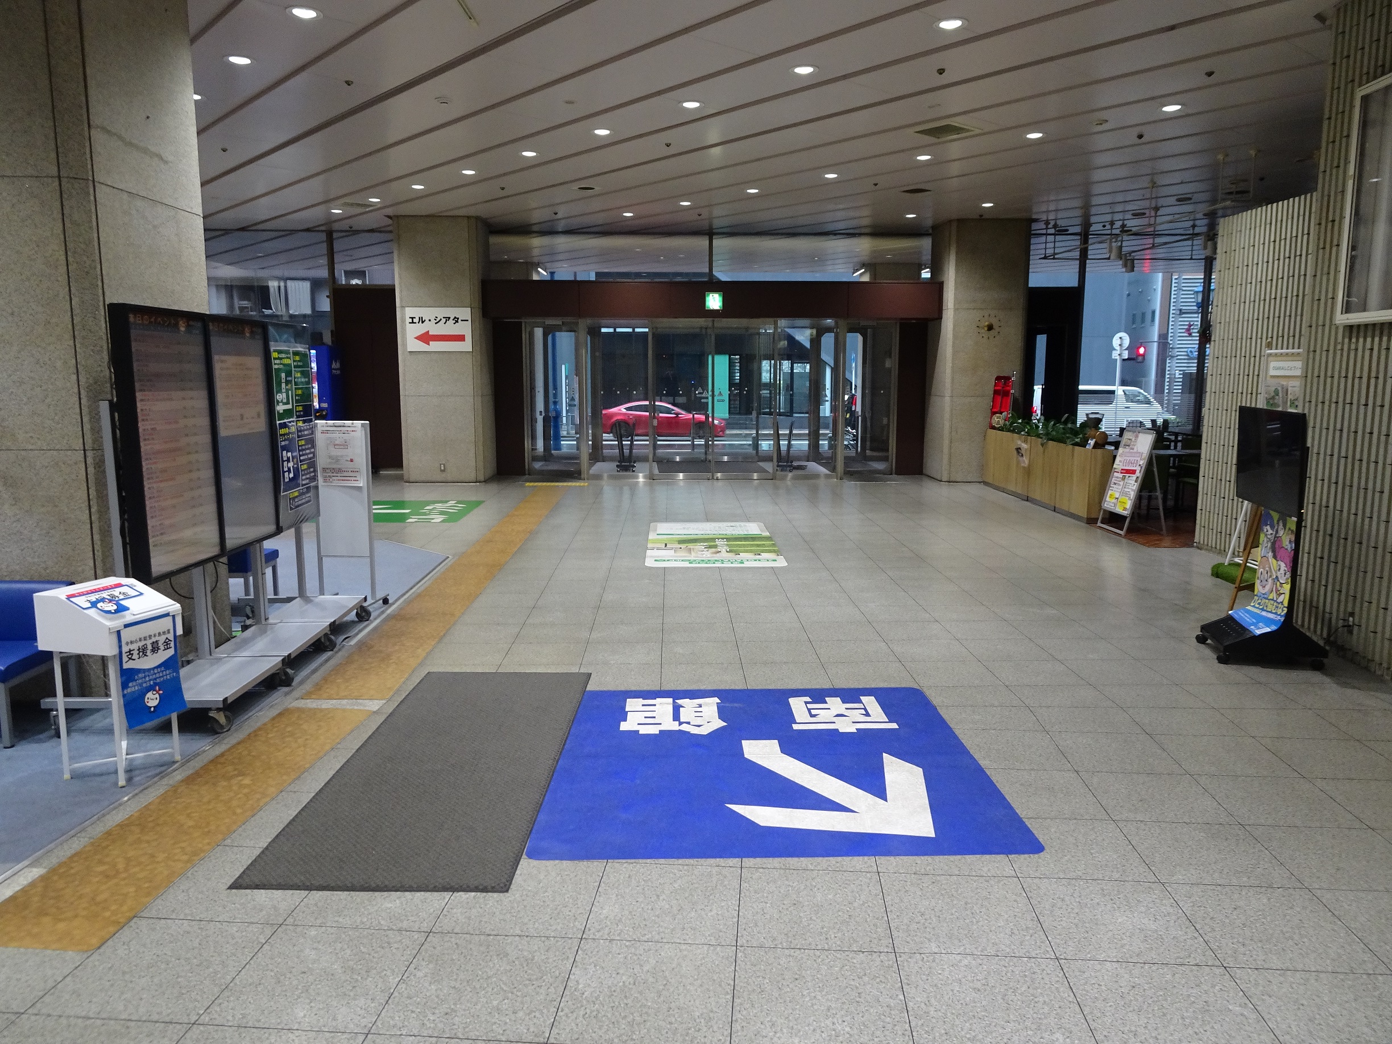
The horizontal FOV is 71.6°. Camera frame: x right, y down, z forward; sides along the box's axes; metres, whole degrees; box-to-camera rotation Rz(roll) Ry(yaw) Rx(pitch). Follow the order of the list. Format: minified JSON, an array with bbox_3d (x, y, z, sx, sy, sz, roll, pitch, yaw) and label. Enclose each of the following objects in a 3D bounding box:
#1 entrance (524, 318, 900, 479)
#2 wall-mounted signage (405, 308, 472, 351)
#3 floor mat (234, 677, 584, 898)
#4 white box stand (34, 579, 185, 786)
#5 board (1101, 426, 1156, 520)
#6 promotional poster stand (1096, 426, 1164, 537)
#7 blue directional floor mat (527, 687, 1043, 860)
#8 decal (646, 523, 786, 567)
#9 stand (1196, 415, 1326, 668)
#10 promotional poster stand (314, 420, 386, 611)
[{"bbox_3d":[0.217,-1.657,13.162,5.136,2.170,0.350,0,9,-1],"label":"entrance"},{"bbox_3d":[-3.348,-2.504,12.534,0.847,0.548,0.020,0,9,0],"label":"wall-mounted signage"},{"bbox_3d":[-0.963,0.930,3.898,0.836,0.012,2.069,0,9,1],"label":"floor mat"},{"bbox_3d":[-2.212,0.603,3.689,0.337,0.717,0.327,3,10,16],"label":"white box stand"},{"bbox_3d":[4.088,-0.484,9.117,0.050,0.796,0.548,12,9,-4],"label":"board"},{"bbox_3d":[4.165,-0.408,9.134,0.444,0.982,0.568,0,9,-3],"label":"promotional poster stand"},{"bbox_3d":[0.290,0.938,3.875,1.695,0.008,1.621,0,9,-1],"label":"blue directional floor mat"},{"bbox_3d":[0.142,0.176,8.565,1.129,0.006,2.106,0,9,-1],"label":"decal"},{"bbox_3d":[2.976,0.090,4.992,0.517,1.333,0.827,2,9,12],"label":"stand"},{"bbox_3d":[-2.214,-0.032,6.067,0.372,1.209,0.413,0,9,2],"label":"promotional poster stand"}]

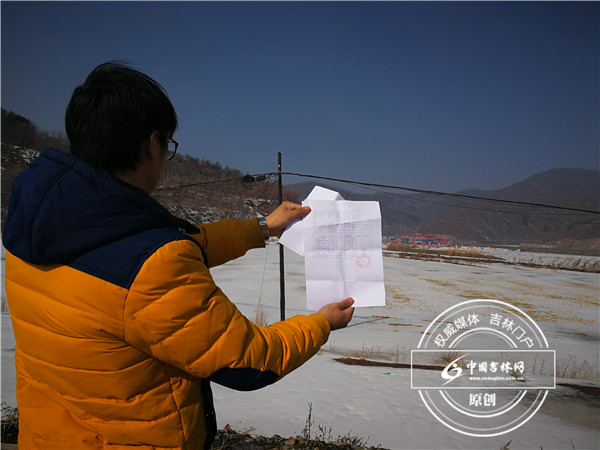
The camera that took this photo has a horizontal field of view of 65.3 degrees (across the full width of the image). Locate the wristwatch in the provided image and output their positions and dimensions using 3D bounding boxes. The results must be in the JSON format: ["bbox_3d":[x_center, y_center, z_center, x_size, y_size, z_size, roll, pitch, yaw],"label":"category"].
[{"bbox_3d":[-0.100,0.010,1.280,0.035,0.060,0.061,-14,-14,-14],"label":"wristwatch"}]

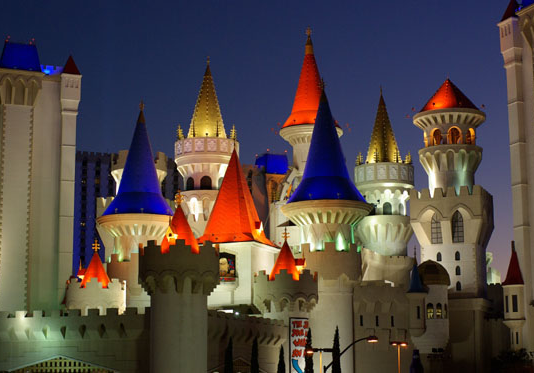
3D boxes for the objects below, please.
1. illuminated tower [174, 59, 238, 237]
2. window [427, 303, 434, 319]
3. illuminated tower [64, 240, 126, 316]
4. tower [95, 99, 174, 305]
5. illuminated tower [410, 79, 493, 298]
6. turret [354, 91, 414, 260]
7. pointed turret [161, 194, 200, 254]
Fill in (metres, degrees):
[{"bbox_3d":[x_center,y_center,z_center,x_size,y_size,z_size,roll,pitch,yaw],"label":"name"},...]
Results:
[{"bbox_3d":[-8.816,-5.734,145.033,9.327,26.754,9.327,0,-9,-3],"label":"illuminated tower"},{"bbox_3d":[20.700,15.698,126.000,0.760,2.011,0.304,-3,-10,17],"label":"window"},{"bbox_3d":[-21.306,11.185,124.005,7.476,9.458,7.476,1,-9,-10],"label":"illuminated tower"},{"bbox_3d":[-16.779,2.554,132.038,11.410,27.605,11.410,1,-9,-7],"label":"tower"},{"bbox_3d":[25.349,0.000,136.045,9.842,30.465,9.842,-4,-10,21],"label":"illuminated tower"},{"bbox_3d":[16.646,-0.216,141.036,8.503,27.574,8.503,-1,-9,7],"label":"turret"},{"bbox_3d":[-8.692,3.853,100.002,3.818,6.173,3.818,1,-9,-5],"label":"pointed turret"}]

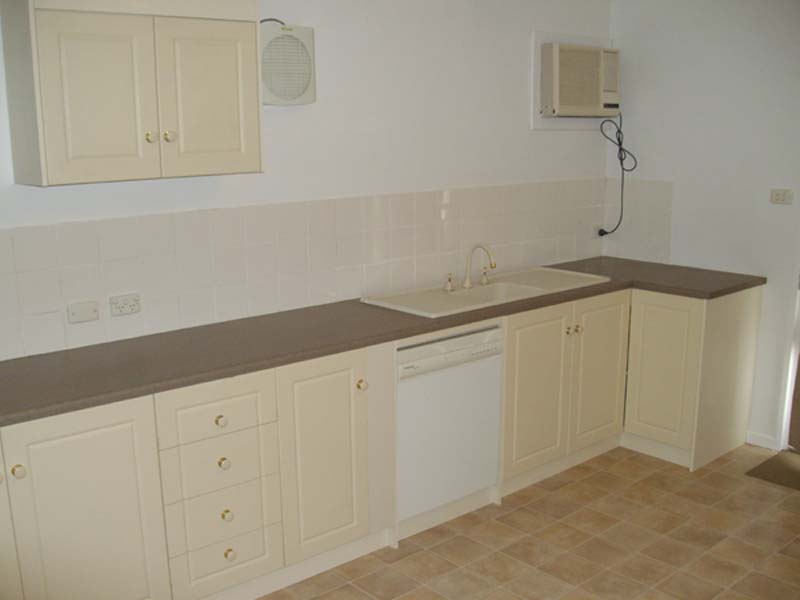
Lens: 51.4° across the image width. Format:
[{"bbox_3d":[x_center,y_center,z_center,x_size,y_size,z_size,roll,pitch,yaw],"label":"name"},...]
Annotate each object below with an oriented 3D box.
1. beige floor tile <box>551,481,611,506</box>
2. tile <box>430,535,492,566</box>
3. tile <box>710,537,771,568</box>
[{"bbox_3d":[0.859,0.919,3.926,0.203,0.010,0.196,-10,15,-41],"label":"beige floor tile"},{"bbox_3d":[0.253,1.020,3.385,0.195,0.010,0.195,-10,15,-40],"label":"tile"},{"bbox_3d":[1.359,1.013,3.319,0.193,0.010,0.187,-10,15,-41],"label":"tile"}]

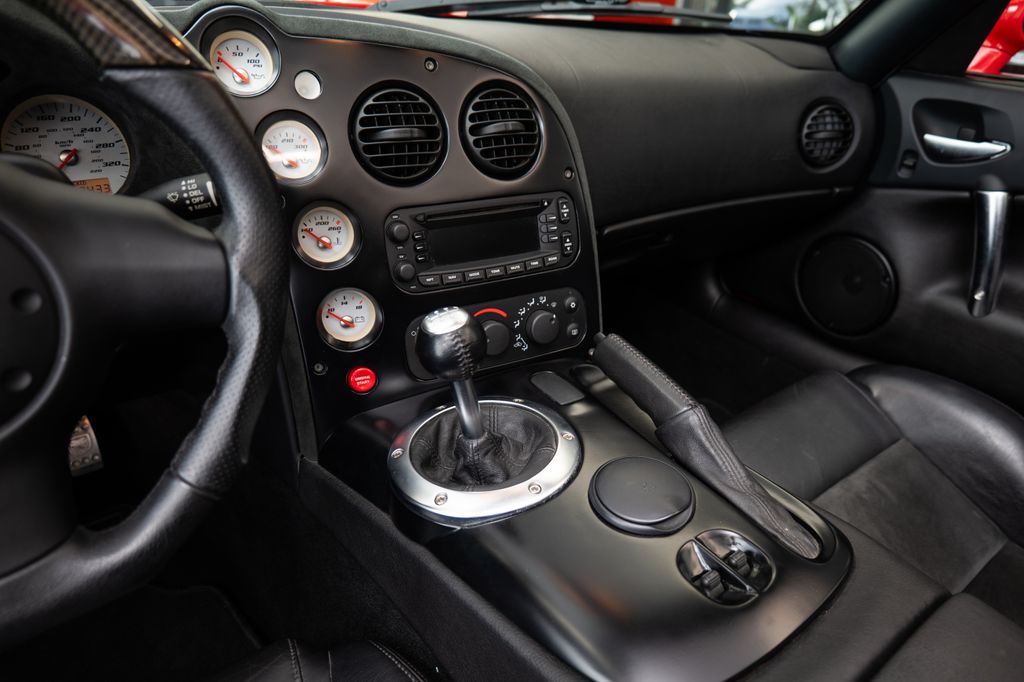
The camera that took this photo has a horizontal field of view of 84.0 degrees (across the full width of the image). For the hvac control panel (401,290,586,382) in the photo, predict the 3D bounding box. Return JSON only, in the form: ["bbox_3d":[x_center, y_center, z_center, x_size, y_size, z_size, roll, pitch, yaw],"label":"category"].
[{"bbox_3d":[-0.007,-0.008,0.544,0.196,0.062,0.028,-13,10,-28],"label":"hvac control panel"}]

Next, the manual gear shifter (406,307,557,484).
[{"bbox_3d":[-0.023,0.029,0.420,0.114,0.122,0.114,-1,25,1],"label":"manual gear shifter"}]

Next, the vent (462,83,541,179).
[{"bbox_3d":[-0.013,-0.196,0.536,0.087,0.087,0.030,-13,10,-28],"label":"vent"}]

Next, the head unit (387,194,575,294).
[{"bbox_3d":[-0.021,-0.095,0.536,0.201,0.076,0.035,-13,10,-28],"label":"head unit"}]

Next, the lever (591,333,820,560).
[{"bbox_3d":[0.126,0.063,0.407,0.038,0.048,0.221,-16,42,-25],"label":"lever"}]

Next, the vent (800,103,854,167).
[{"bbox_3d":[0.396,-0.260,0.719,0.079,0.079,0.030,-7,13,-13],"label":"vent"}]

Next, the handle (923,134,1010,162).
[{"bbox_3d":[0.555,-0.235,0.694,0.025,0.028,0.102,-14,27,-27],"label":"handle"}]

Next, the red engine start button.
[{"bbox_3d":[-0.128,0.034,0.480,0.026,0.026,0.012,-13,10,-28],"label":"red engine start button"}]

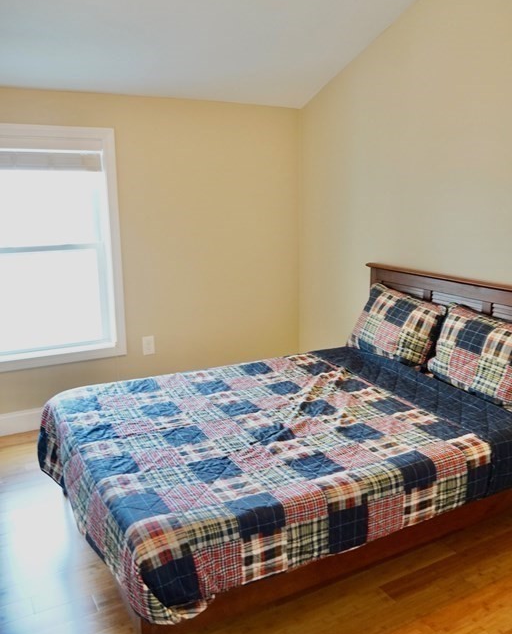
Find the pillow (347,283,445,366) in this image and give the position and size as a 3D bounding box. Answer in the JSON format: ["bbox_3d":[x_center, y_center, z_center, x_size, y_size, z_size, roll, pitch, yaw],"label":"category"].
[{"bbox_3d":[0.774,0.053,3.264,0.160,0.410,0.580,21,0,-32],"label":"pillow"}]

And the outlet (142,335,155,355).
[{"bbox_3d":[-0.710,0.192,3.831,0.075,0.122,0.008,-7,14,-28],"label":"outlet"}]

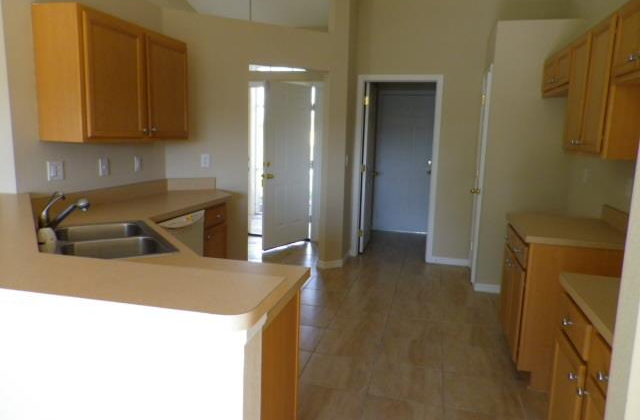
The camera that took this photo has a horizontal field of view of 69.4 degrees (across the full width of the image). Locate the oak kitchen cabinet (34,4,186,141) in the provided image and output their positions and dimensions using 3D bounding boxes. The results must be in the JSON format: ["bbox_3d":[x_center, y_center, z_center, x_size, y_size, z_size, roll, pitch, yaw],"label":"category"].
[{"bbox_3d":[-1.356,-0.869,3.216,0.320,0.765,1.170,4,9,14],"label":"oak kitchen cabinet"}]

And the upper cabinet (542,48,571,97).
[{"bbox_3d":[1.987,-1.065,3.584,0.320,0.310,0.840,4,9,13],"label":"upper cabinet"}]

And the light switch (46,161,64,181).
[{"bbox_3d":[-1.653,-0.243,2.891,0.012,0.117,0.117,4,9,13],"label":"light switch"}]

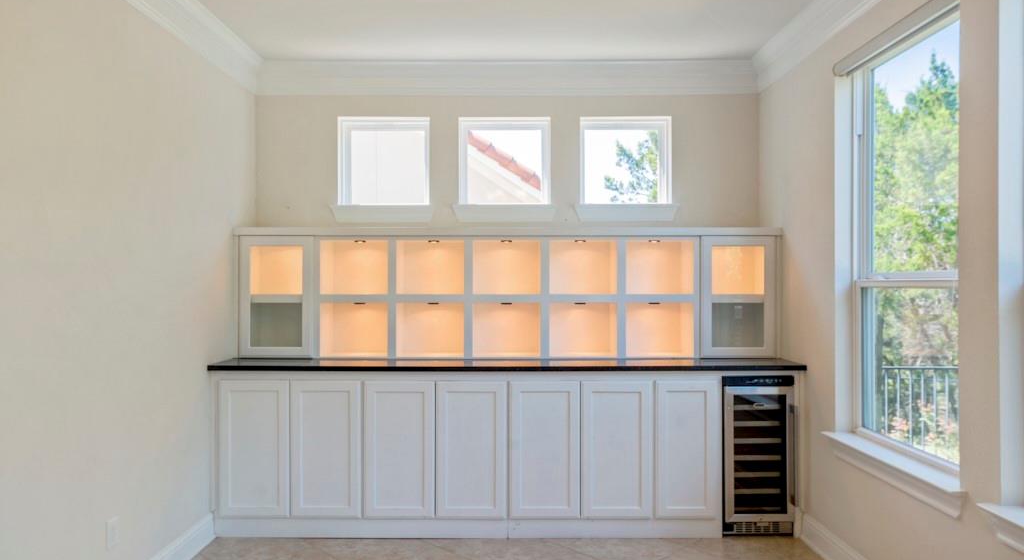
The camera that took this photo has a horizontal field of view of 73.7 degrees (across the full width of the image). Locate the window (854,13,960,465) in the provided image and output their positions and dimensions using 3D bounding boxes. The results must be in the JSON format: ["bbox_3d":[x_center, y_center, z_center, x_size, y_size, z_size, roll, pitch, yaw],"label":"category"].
[{"bbox_3d":[1.685,-0.155,2.840,0.100,1.750,0.920,0,0,0],"label":"window"}]

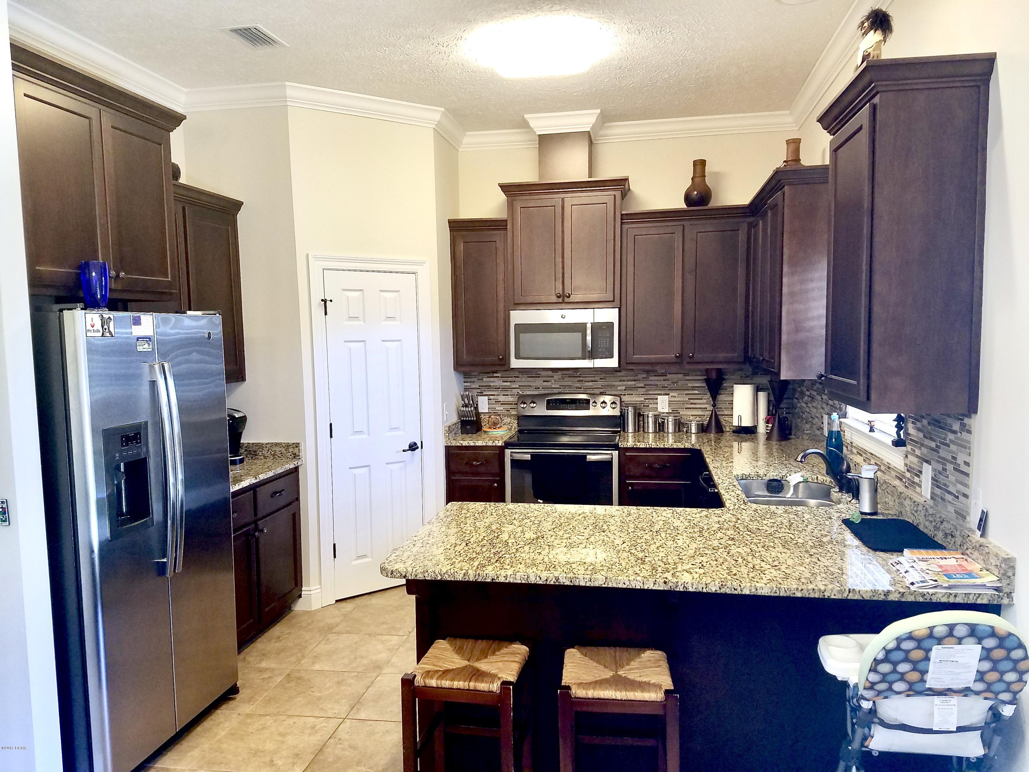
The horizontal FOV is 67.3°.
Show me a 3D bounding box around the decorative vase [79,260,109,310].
[{"bbox_3d":[-1.523,-0.367,2.810,0.098,0.185,0.098,0,5,10],"label":"decorative vase"}]

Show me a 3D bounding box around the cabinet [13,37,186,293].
[{"bbox_3d":[-1.887,-0.776,3.164,0.630,0.852,0.960,0,4,10],"label":"cabinet"}]

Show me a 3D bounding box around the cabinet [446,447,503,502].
[{"bbox_3d":[-0.208,0.816,5.585,0.412,0.880,0.630,0,5,10],"label":"cabinet"}]

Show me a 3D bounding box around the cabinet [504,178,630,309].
[{"bbox_3d":[0.369,-0.973,5.471,0.878,0.860,0.420,0,4,10],"label":"cabinet"}]

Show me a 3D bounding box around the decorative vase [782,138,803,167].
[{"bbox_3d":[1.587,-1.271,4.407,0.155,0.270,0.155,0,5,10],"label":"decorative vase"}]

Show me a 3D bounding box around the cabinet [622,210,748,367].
[{"bbox_3d":[1.172,-0.664,5.361,0.850,1.060,0.365,0,5,10],"label":"cabinet"}]

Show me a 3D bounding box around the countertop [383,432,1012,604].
[{"bbox_3d":[0.760,0.473,3.994,1.882,0.045,3.406,0,4,10],"label":"countertop"}]

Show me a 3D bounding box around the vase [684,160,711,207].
[{"bbox_3d":[1.259,-1.372,5.308,0.200,0.344,0.200,0,4,10],"label":"vase"}]

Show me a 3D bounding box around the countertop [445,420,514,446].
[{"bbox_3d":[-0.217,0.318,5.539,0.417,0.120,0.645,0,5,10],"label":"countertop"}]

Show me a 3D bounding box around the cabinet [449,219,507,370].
[{"bbox_3d":[-0.213,-0.658,5.601,0.412,1.060,0.365,0,5,10],"label":"cabinet"}]

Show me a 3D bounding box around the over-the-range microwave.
[{"bbox_3d":[0.371,-0.339,5.535,0.756,0.413,0.390,0,4,10],"label":"over-the-range microwave"}]

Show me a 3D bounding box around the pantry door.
[{"bbox_3d":[-0.888,0.299,4.923,0.635,2.030,0.040,-4,5,-37],"label":"pantry door"}]

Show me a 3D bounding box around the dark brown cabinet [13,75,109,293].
[{"bbox_3d":[-1.898,-0.718,2.910,0.510,0.735,0.435,0,5,10],"label":"dark brown cabinet"}]

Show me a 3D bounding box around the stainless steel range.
[{"bbox_3d":[0.367,0.669,5.463,0.757,1.196,0.655,0,4,10],"label":"stainless steel range"}]

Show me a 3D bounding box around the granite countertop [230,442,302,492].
[{"bbox_3d":[-1.687,0.445,4.194,0.657,0.136,1.045,0,4,10],"label":"granite countertop"}]

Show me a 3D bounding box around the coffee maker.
[{"bbox_3d":[-1.748,0.288,4.551,0.325,0.328,0.230,0,4,10],"label":"coffee maker"}]

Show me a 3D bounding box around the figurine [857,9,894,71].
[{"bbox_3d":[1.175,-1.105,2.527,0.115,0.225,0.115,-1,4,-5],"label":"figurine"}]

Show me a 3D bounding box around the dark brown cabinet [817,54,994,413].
[{"bbox_3d":[1.311,-0.473,2.692,0.355,1.075,0.690,0,5,10],"label":"dark brown cabinet"}]

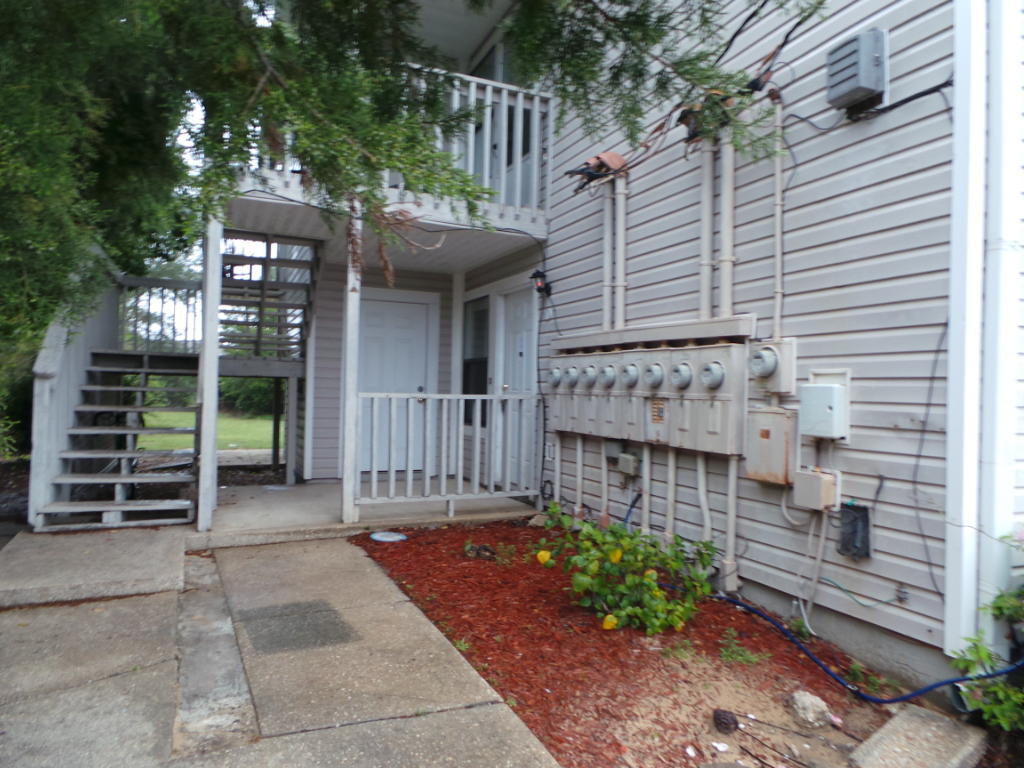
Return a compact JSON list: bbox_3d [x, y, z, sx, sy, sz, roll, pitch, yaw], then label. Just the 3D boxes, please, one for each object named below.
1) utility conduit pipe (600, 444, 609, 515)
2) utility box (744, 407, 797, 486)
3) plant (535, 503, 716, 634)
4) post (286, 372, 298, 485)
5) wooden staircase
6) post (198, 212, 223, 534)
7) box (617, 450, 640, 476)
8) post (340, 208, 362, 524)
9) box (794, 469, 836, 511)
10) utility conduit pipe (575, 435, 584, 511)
[{"bbox_3d":[0.711,0.708,5.198,0.047,0.575,0.047,1,-1,-24],"label":"utility conduit pipe"},{"bbox_3d":[1.405,0.333,3.691,0.090,0.385,0.295,1,-1,-24],"label":"utility box"},{"bbox_3d":[0.570,0.982,3.851,0.700,0.470,1.050,1,-1,-24],"label":"plant"},{"bbox_3d":[-2.493,0.519,7.756,0.092,1.251,0.092,1,-1,-24],"label":"post"},{"bbox_3d":[-3.595,0.392,6.423,1.110,1.490,2.330,1,-1,-24],"label":"wooden staircase"},{"bbox_3d":[-2.361,-0.117,5.300,0.095,2.490,0.095,1,-1,-24],"label":"post"},{"bbox_3d":[0.853,0.580,4.927,0.065,0.115,0.195,1,-1,-24],"label":"box"},{"bbox_3d":[-1.326,-0.154,5.704,0.095,2.612,0.095,1,-1,-24],"label":"post"},{"bbox_3d":[1.517,0.533,3.403,0.105,0.167,0.170,1,-1,-24],"label":"box"},{"bbox_3d":[0.554,0.719,5.544,0.047,0.615,0.047,1,-1,-24],"label":"utility conduit pipe"}]

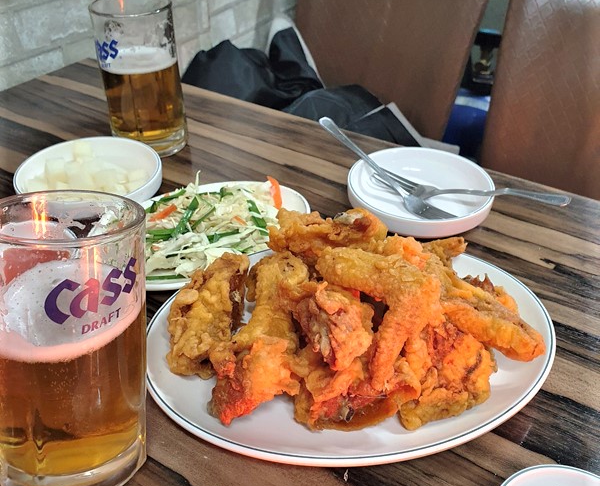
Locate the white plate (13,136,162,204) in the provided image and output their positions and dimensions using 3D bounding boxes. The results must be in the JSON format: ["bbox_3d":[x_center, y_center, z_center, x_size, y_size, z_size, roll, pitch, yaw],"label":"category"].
[{"bbox_3d":[-0.218,-0.069,0.626,0.145,0.019,0.145,0,37,0],"label":"white plate"}]

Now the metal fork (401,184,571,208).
[{"bbox_3d":[0.165,-0.053,0.596,0.190,0.022,0.025,11,38,20],"label":"metal fork"}]

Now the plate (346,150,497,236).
[{"bbox_3d":[0.120,-0.054,0.604,0.144,0.019,0.144,0,37,0],"label":"plate"}]

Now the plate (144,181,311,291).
[{"bbox_3d":[-0.090,-0.004,0.538,0.213,0.021,0.137,-16,40,-20],"label":"plate"}]

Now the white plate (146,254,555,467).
[{"bbox_3d":[0.037,0.068,0.438,0.295,0.024,0.211,-7,37,-8],"label":"white plate"}]

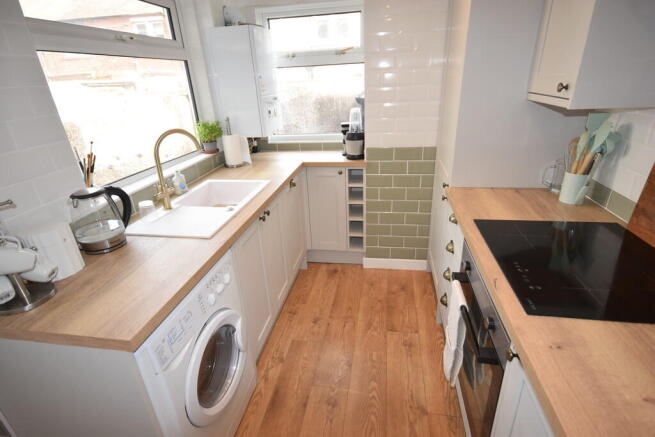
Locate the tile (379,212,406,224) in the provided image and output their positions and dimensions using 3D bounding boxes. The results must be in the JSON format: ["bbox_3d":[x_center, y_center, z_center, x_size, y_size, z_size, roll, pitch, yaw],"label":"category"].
[{"bbox_3d":[0.508,0.004,2.573,0.199,0.100,0.009,1,24,10],"label":"tile"}]

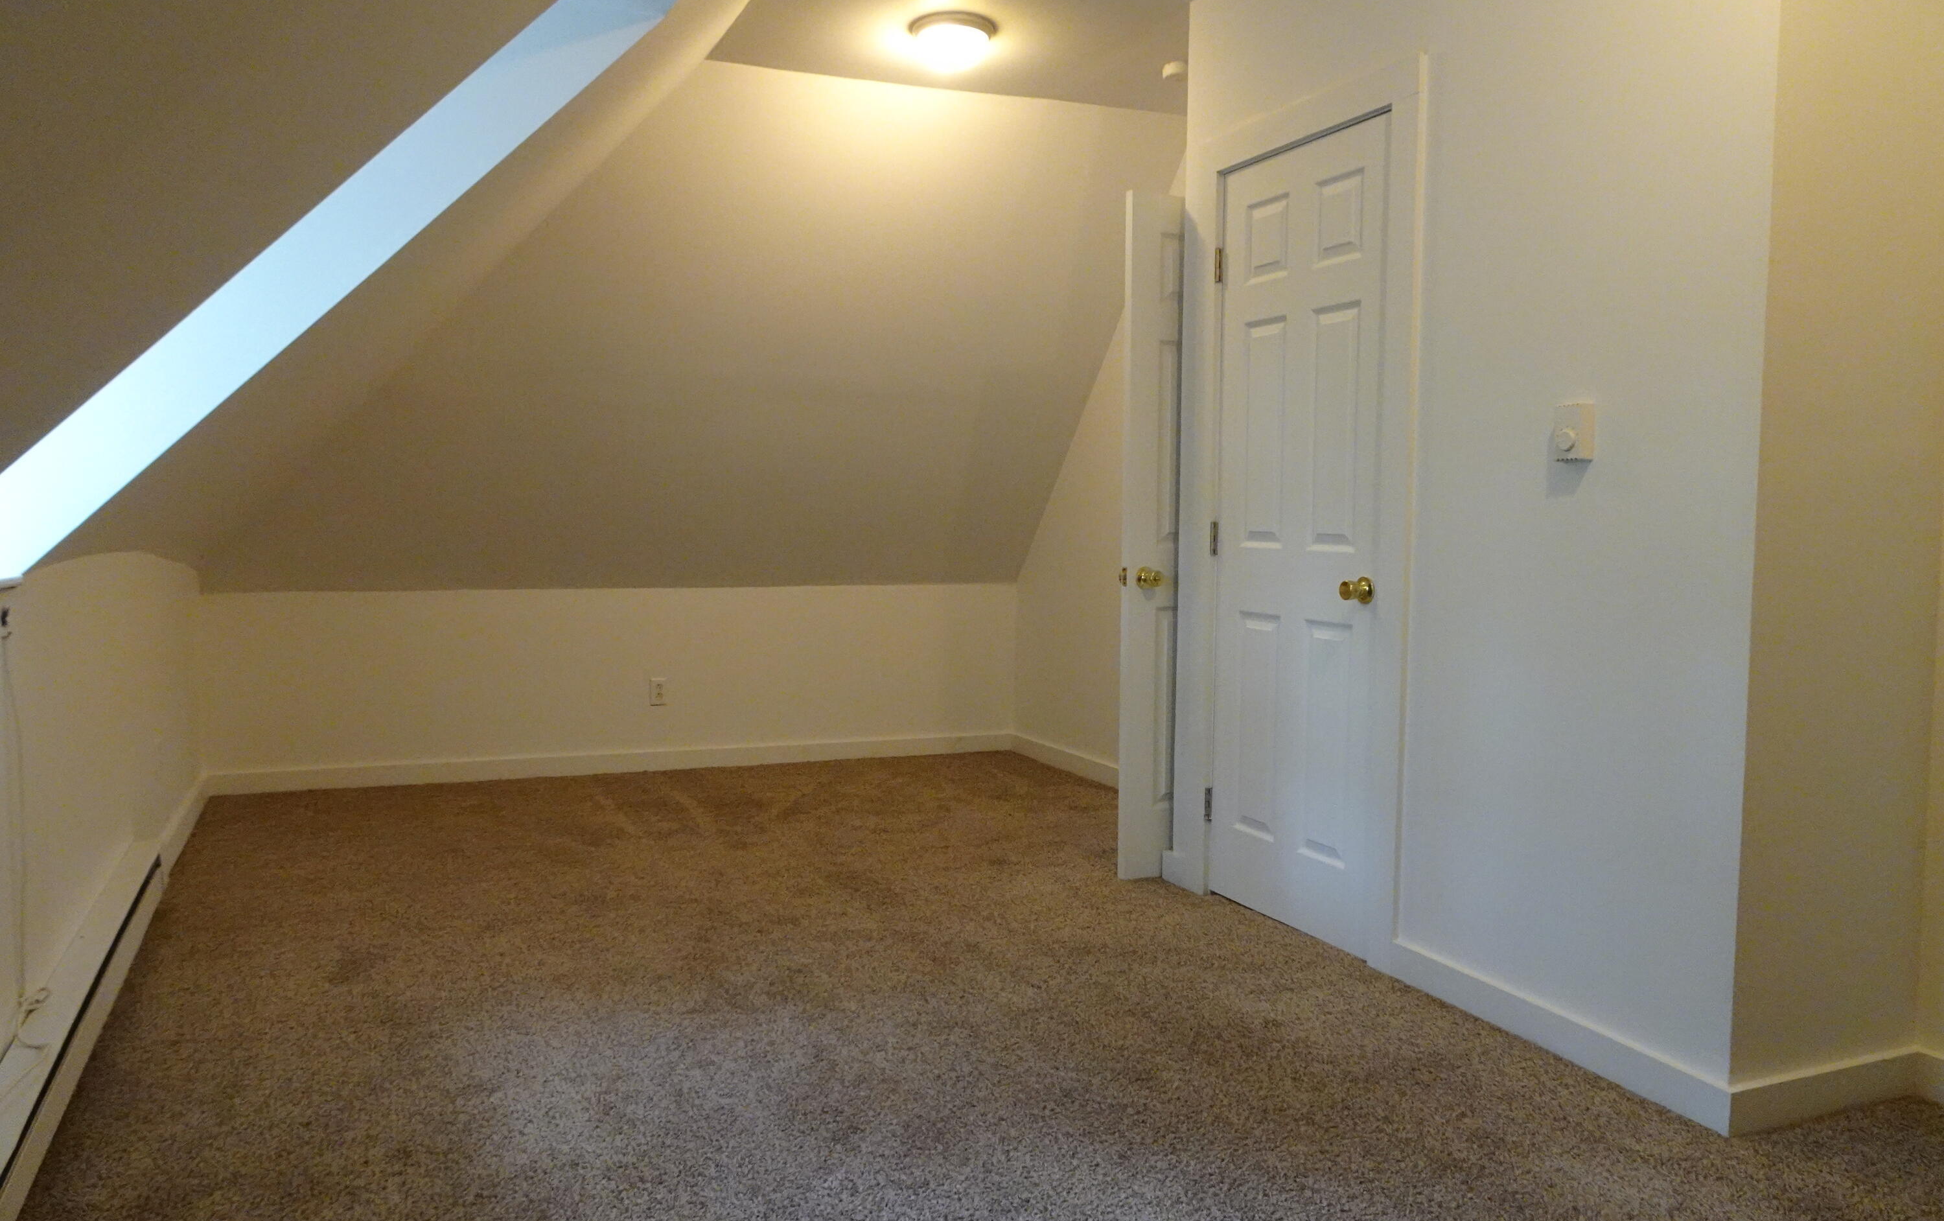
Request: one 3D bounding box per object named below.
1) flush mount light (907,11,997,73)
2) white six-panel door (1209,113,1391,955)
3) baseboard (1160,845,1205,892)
[{"bbox_3d":[-0.058,-1.707,4.083,0.275,0.115,0.275,1,4,0],"label":"flush mount light"},{"bbox_3d":[0.854,-0.183,3.511,0.040,2.013,0.715,-1,4,-23],"label":"white six-panel door"},{"bbox_3d":[0.628,0.771,3.961,0.017,0.083,0.220,-1,4,-23],"label":"baseboard"}]

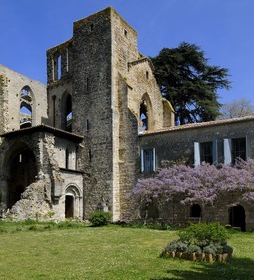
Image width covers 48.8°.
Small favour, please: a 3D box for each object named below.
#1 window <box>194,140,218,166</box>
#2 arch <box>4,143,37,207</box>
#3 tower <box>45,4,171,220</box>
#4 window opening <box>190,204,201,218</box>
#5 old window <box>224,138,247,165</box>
[{"bbox_3d":[5.946,1.007,21.278,1.766,2.018,0.300,-5,-8,34],"label":"window"},{"bbox_3d":[-9.241,3.230,24.882,4.920,6.303,0.900,-5,-8,34],"label":"arch"},{"bbox_3d":[-2.700,-1.600,29.800,11.600,18.800,7.800,-5,-8,34],"label":"tower"},{"bbox_3d":[5.422,5.568,21.882,0.929,1.049,0.400,-5,-8,34],"label":"window opening"},{"bbox_3d":[7.736,0.787,20.043,1.534,1.995,0.300,-5,-8,34],"label":"old window"}]

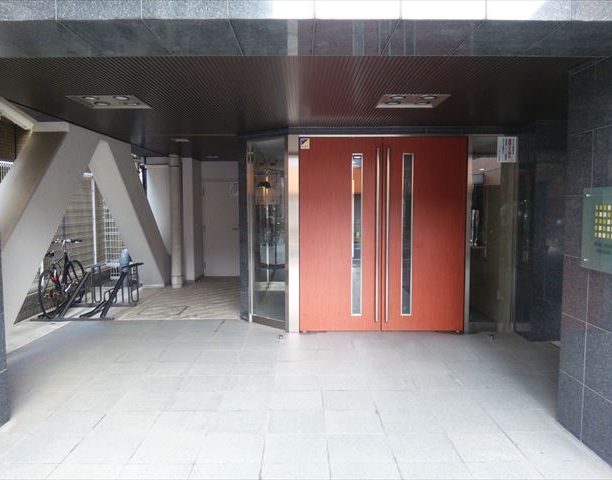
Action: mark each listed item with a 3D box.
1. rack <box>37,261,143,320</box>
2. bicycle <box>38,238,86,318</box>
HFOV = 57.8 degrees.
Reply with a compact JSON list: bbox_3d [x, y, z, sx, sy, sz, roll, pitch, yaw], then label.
[{"bbox_3d":[-3.107,0.727,8.153,1.060,0.580,1.570,0,4,-1],"label":"rack"},{"bbox_3d":[-3.435,0.519,7.960,0.540,1.020,1.680,0,4,-1],"label":"bicycle"}]

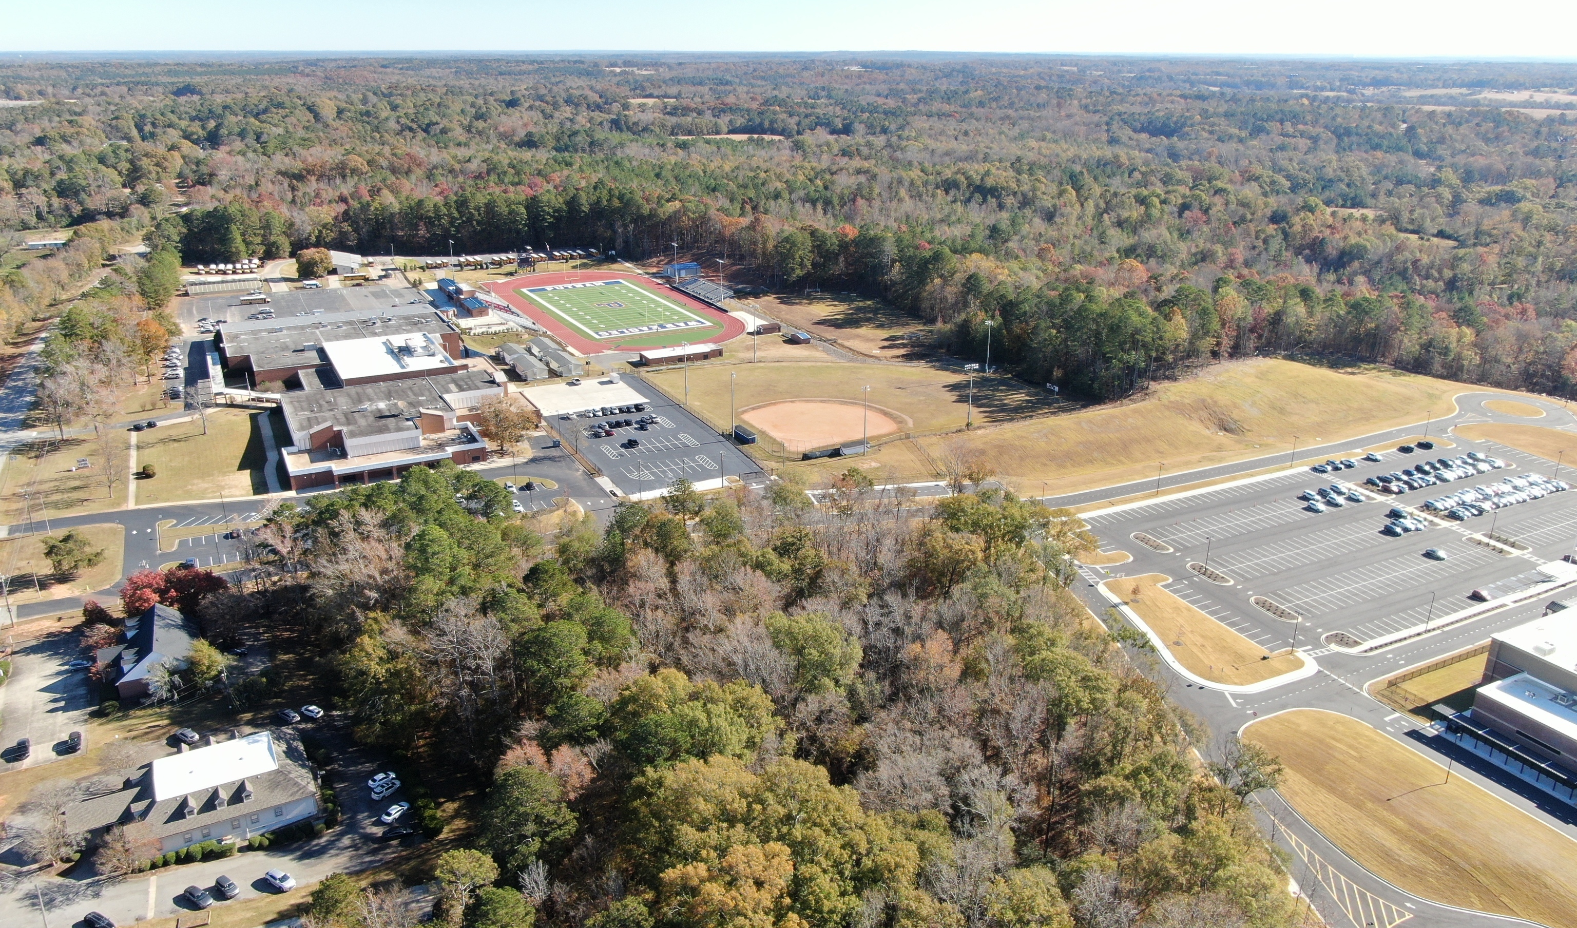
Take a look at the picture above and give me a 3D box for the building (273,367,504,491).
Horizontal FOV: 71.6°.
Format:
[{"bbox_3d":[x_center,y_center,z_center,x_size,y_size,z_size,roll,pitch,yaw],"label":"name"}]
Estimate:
[{"bbox_3d":[-116.165,-13.029,328.336,68.500,10.200,65.000,-11,23,-27],"label":"building"}]

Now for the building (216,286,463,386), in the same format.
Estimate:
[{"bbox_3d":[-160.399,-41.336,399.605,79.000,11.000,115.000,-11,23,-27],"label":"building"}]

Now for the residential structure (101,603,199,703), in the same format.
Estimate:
[{"bbox_3d":[-121.153,34.613,207.419,16.800,7.600,23.700,-10,23,-26],"label":"residential structure"}]

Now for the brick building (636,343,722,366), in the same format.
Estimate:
[{"bbox_3d":[-40.477,-41.922,420.766,31.000,3.200,10.800,-11,23,-27],"label":"brick building"}]

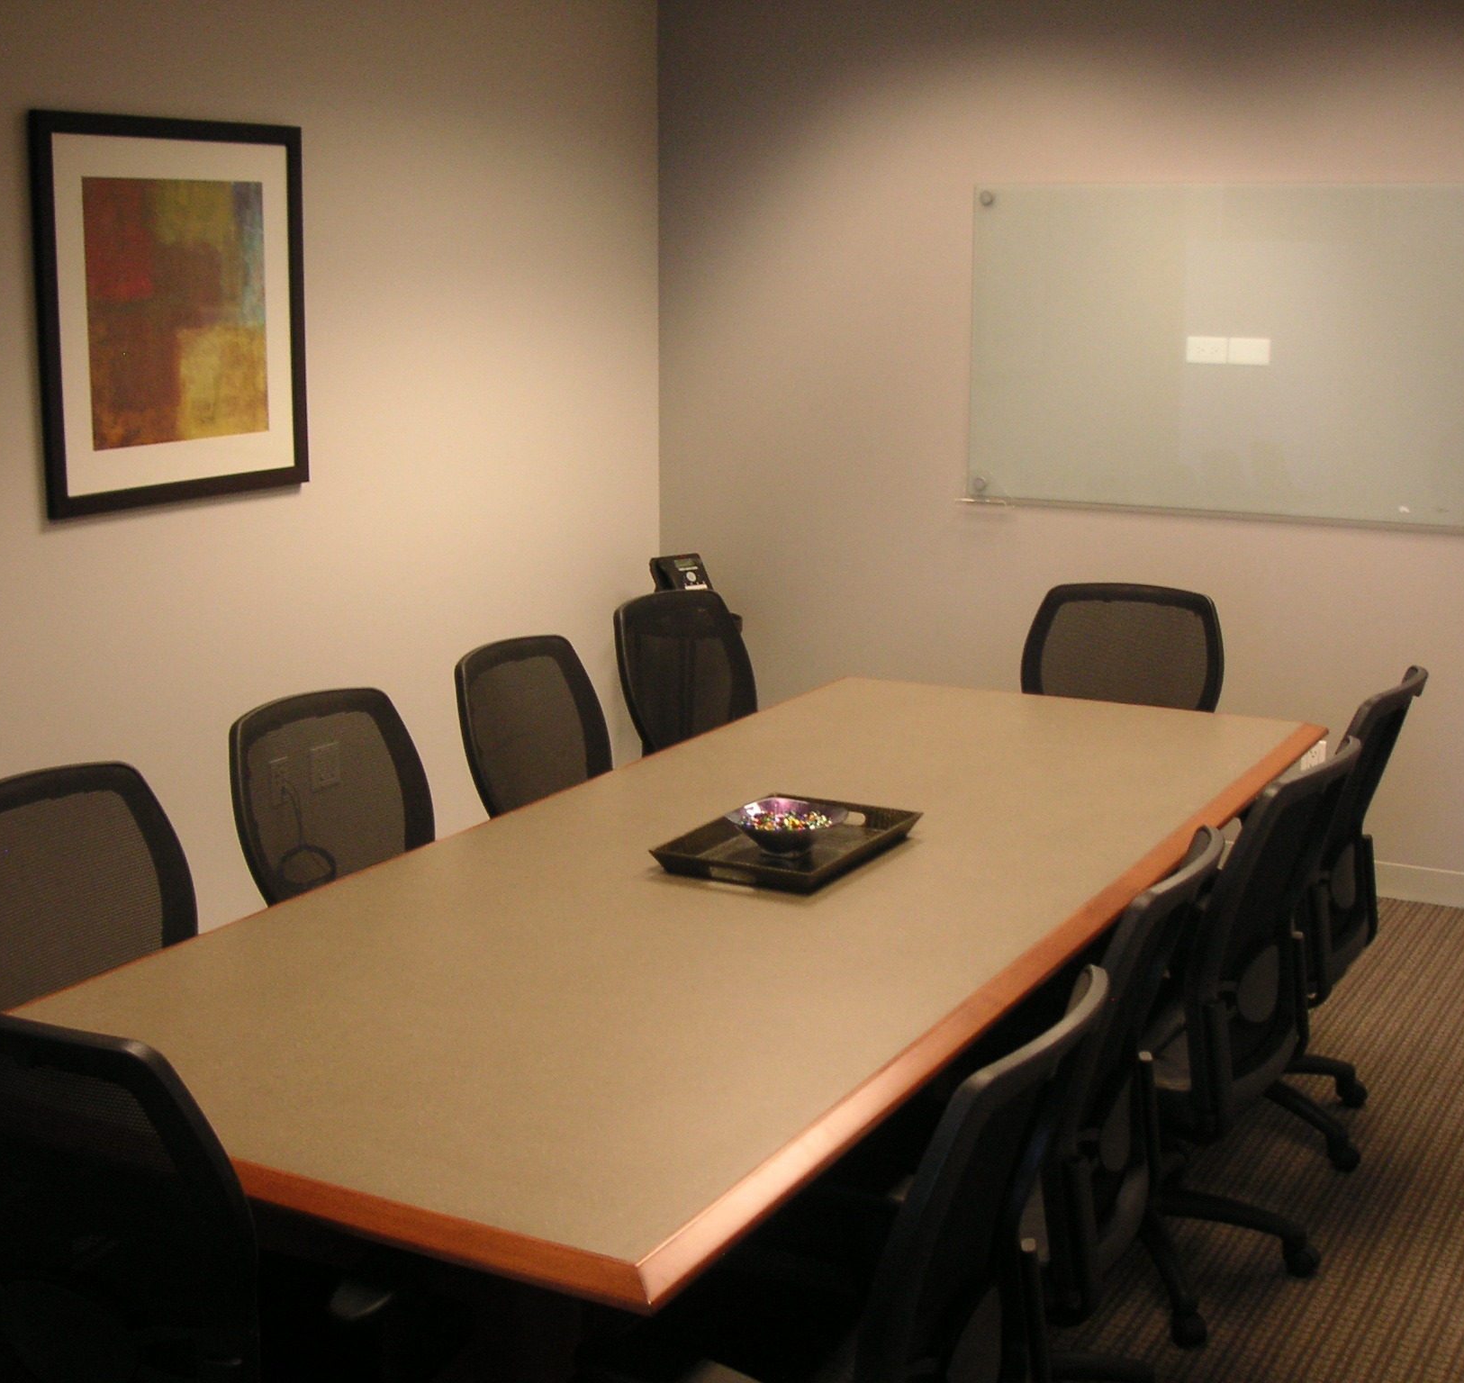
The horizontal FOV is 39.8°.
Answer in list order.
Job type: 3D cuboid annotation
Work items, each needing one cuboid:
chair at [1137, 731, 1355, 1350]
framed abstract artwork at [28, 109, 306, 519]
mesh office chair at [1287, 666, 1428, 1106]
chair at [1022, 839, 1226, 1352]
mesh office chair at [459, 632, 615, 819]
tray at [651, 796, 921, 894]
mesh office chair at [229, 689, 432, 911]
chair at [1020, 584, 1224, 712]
[{"bbox_3d":[0.746,0.542,3.569,0.630,0.976,0.620,8,14,32],"label":"chair"},{"bbox_3d":[-1.267,-0.864,4.660,0.030,0.852,0.861,7,13,27],"label":"framed abstract artwork"},{"bbox_3d":[1.101,0.409,4.202,0.630,0.986,0.620,8,14,32],"label":"mesh office chair"},{"bbox_3d":[0.378,0.664,2.989,0.630,0.967,0.620,6,13,24],"label":"chair"},{"bbox_3d":[-0.245,0.400,4.247,0.630,0.964,0.620,6,13,26],"label":"mesh office chair"},{"bbox_3d":[0.102,0.258,3.446,0.296,0.042,0.433,7,13,27],"label":"tray"},{"bbox_3d":[-0.566,0.510,3.708,0.630,0.961,0.620,7,13,28],"label":"mesh office chair"},{"bbox_3d":[0.906,0.248,5.032,0.620,0.961,0.630,6,13,25],"label":"chair"}]

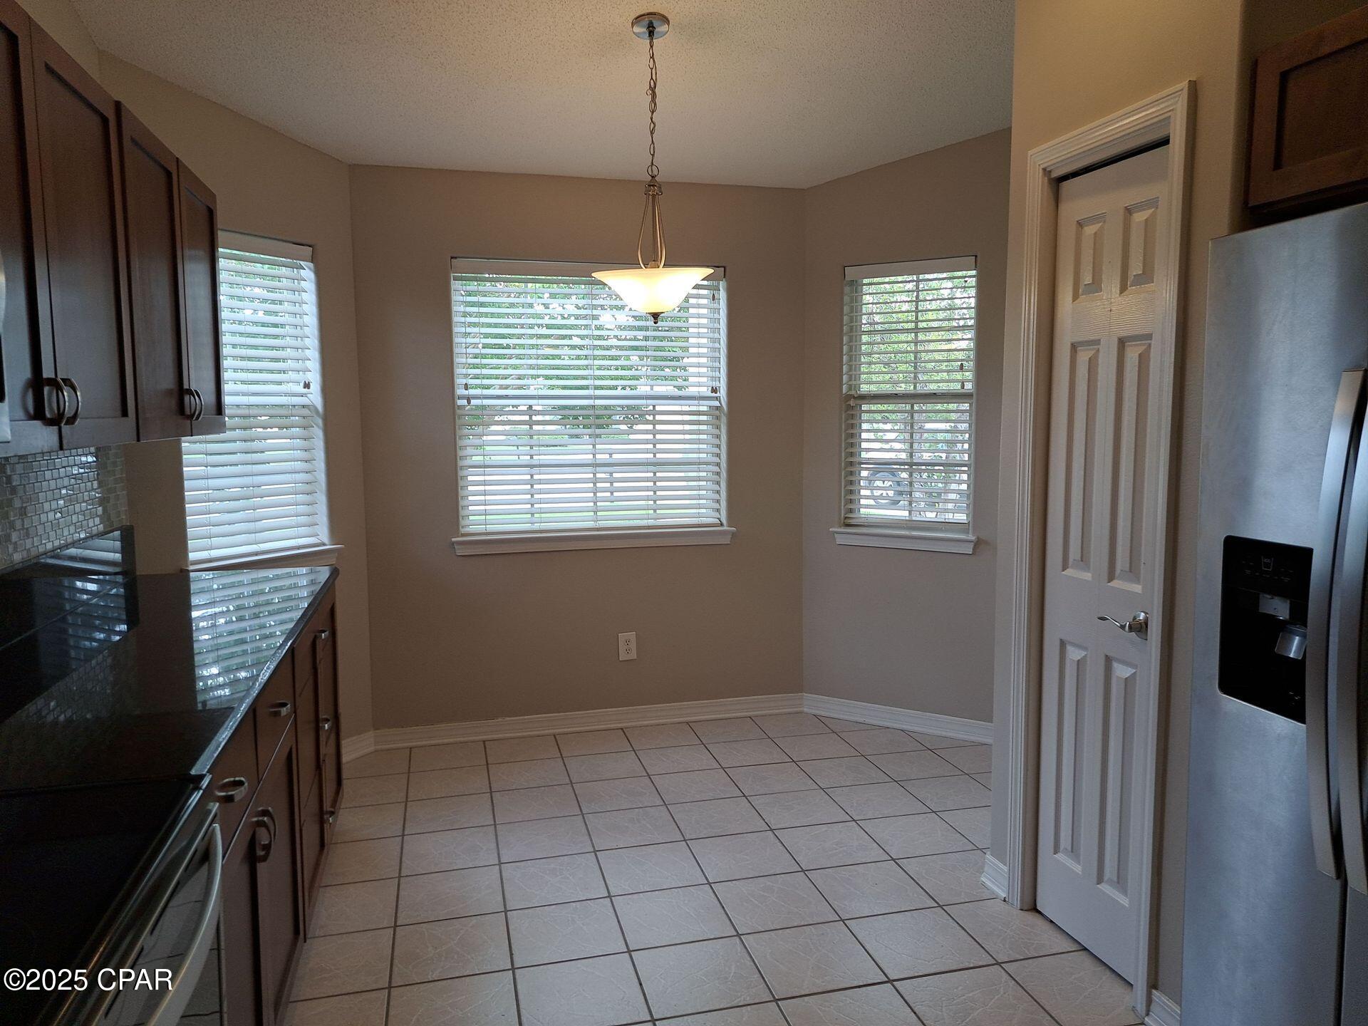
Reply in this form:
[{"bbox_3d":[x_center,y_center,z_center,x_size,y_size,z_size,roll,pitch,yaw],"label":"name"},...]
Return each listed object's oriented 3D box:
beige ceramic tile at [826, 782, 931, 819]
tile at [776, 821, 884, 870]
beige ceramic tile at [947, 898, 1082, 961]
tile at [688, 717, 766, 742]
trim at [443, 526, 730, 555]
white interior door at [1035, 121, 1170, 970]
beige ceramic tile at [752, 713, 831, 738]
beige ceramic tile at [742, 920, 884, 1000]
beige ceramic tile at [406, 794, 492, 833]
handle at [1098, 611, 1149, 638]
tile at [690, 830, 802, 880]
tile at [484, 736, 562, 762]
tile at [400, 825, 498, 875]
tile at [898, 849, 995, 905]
[{"bbox_3d":[0.716,1.074,3.528,0.302,0.010,0.302,-2,6,-14],"label":"beige ceramic tile"},{"bbox_3d":[0.491,1.111,3.156,0.300,0.010,0.300,-2,6,-14],"label":"tile"},{"bbox_3d":[0.940,1.163,2.662,0.302,0.010,0.298,-2,6,-14],"label":"beige ceramic tile"},{"bbox_3d":[0.201,0.997,4.330,0.300,0.010,0.300,-2,6,-14],"label":"tile"},{"bbox_3d":[-0.383,0.127,4.240,1.262,0.075,0.070,-2,6,-14],"label":"trim"},{"bbox_3d":[1.082,0.150,2.419,0.036,2.030,0.445,-2,6,-16],"label":"white interior door"},{"bbox_3d":[0.498,0.986,4.387,0.304,0.010,0.278,-2,6,-14],"label":"beige ceramic tile"},{"bbox_3d":[0.338,1.177,2.496,0.300,0.010,0.300,-2,6,-14],"label":"beige ceramic tile"},{"bbox_3d":[-0.851,1.093,3.444,0.302,0.010,0.302,-2,6,-14],"label":"beige ceramic tile"},{"bbox_3d":[1.069,0.270,2.290,0.066,0.067,0.150,-2,6,-14],"label":"handle"},{"bbox_3d":[0.194,1.127,3.102,0.302,0.010,0.298,-2,6,-14],"label":"tile"},{"bbox_3d":[-0.693,1.019,4.076,0.302,0.010,0.299,-2,6,-14],"label":"tile"},{"bbox_3d":[-0.773,1.117,3.139,0.303,0.010,0.297,-2,6,-14],"label":"tile"},{"bbox_3d":[0.861,1.127,2.936,0.303,0.010,0.297,-2,6,-14],"label":"tile"}]

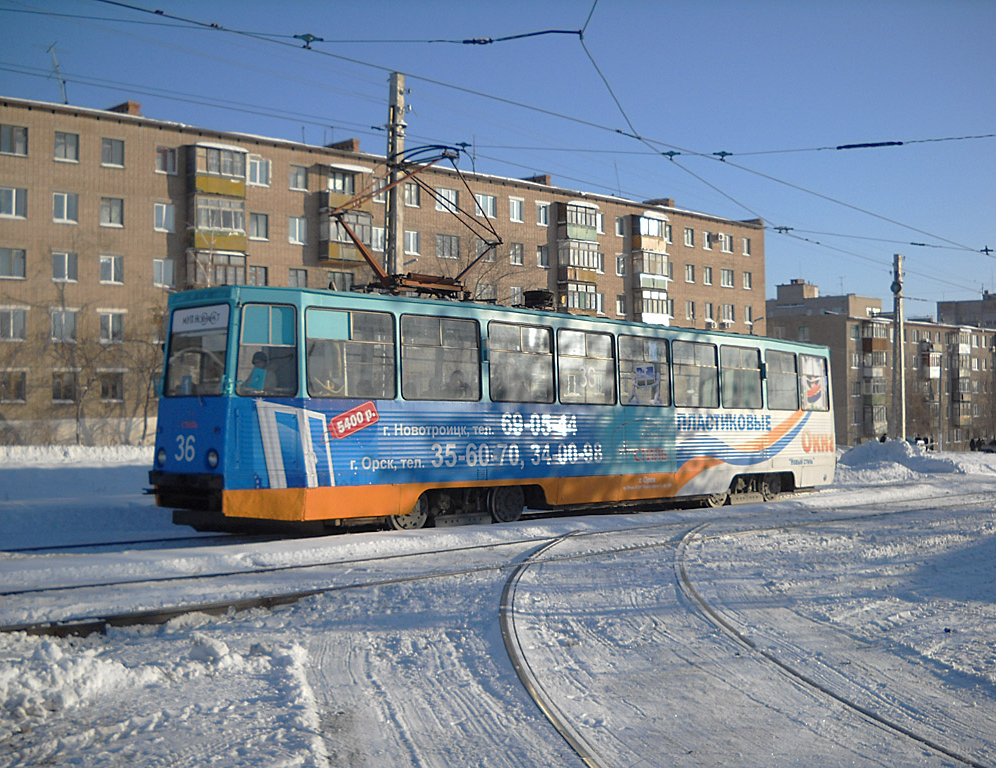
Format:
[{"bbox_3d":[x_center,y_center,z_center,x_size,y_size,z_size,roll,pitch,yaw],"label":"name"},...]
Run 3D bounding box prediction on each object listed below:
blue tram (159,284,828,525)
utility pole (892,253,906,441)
[{"bbox_3d":[1.244,0.589,20.559,2.600,3.130,15.075,-2,-3,43],"label":"blue tram"},{"bbox_3d":[15.548,-1.008,47.000,0.440,8.099,0.440,-2,-3,43],"label":"utility pole"}]

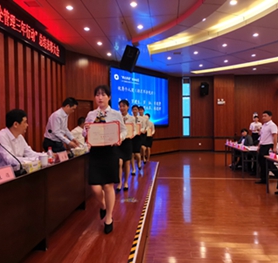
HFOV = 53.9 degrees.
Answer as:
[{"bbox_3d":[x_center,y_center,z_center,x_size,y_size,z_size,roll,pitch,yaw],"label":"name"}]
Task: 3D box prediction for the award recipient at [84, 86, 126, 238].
[{"bbox_3d":[-0.377,0.292,3.210,0.490,1.650,0.500,0,2,3],"label":"award recipient"}]

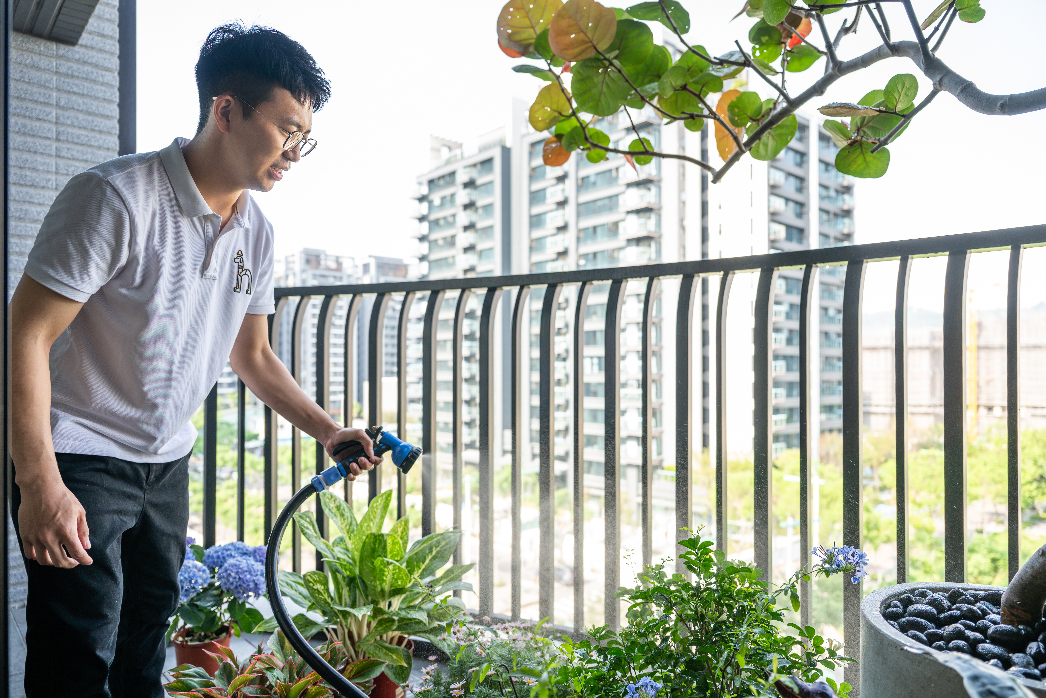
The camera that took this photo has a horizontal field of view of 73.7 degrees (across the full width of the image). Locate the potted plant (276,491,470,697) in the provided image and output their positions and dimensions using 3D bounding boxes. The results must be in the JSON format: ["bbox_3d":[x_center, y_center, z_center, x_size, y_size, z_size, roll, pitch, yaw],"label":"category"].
[{"bbox_3d":[-0.425,0.690,1.880,0.560,0.620,0.540,0,-1,0],"label":"potted plant"}]

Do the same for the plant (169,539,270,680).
[{"bbox_3d":[-0.925,0.785,2.090,0.380,0.450,0.360,0,-1,0],"label":"plant"}]

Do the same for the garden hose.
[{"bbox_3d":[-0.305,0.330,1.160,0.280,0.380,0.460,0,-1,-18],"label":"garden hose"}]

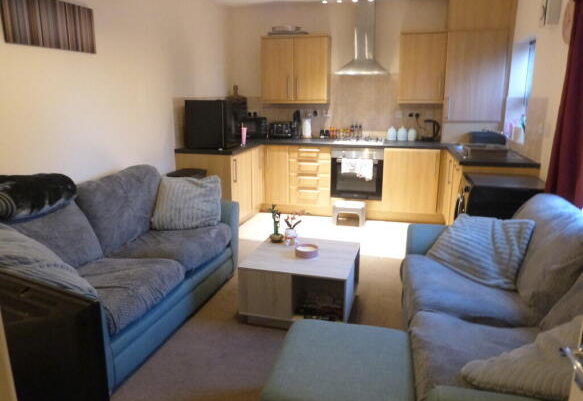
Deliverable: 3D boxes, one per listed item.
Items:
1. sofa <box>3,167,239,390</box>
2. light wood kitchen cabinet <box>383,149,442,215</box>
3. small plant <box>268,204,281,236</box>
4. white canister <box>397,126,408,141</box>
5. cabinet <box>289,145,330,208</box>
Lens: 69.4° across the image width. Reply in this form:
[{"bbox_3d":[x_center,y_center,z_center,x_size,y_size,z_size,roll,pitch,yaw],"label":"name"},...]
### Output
[{"bbox_3d":[-1.096,0.321,2.788,0.910,0.870,1.800,3,14,12],"label":"sofa"},{"bbox_3d":[1.407,-0.278,4.995,0.599,0.713,0.570,3,14,15],"label":"light wood kitchen cabinet"},{"bbox_3d":[-0.117,0.156,3.045,0.095,0.264,0.095,3,14,15],"label":"small plant"},{"bbox_3d":[1.346,-0.805,5.086,0.112,0.172,0.112,3,15,14],"label":"white canister"},{"bbox_3d":[0.293,-0.324,5.354,0.511,0.780,0.570,3,14,14],"label":"cabinet"}]

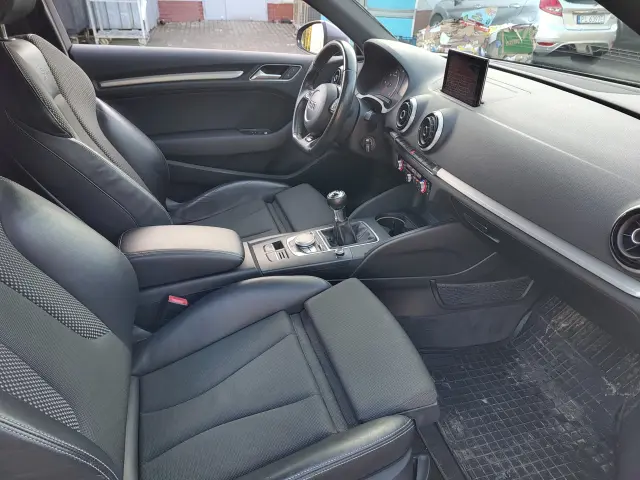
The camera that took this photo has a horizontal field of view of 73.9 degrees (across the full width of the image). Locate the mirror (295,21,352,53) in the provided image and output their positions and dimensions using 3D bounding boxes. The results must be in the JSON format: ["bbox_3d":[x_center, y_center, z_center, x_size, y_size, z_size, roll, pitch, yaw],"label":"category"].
[{"bbox_3d":[0.016,-0.854,1.780,0.130,0.135,0.220,-16,35,-26],"label":"mirror"}]

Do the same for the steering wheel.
[{"bbox_3d":[0.012,-0.456,1.379,0.095,0.360,0.370,11,25,-26],"label":"steering wheel"}]

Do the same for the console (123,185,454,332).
[{"bbox_3d":[-0.073,0.025,1.198,0.890,0.260,0.240,-9,32,-16],"label":"console"}]

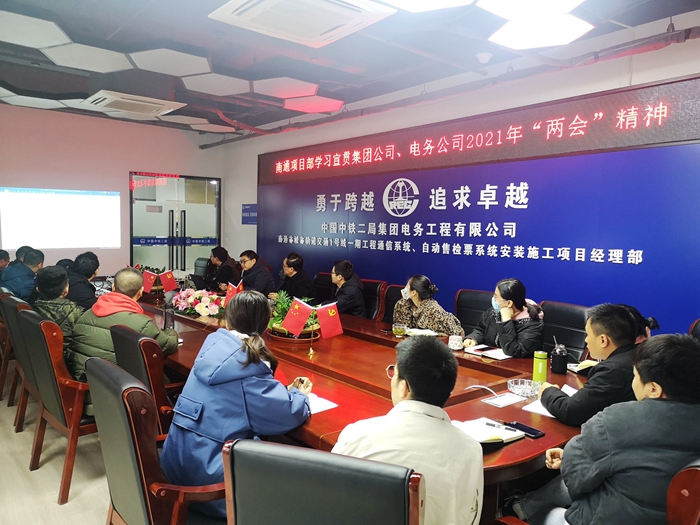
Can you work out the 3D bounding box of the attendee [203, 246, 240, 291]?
[{"bbox_3d":[-1.785,0.434,7.380,0.780,1.290,0.550,0,4,-22],"label":"attendee"}]

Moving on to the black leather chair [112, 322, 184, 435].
[{"bbox_3d":[-0.926,0.843,2.956,0.640,1.060,0.600,-2,5,-41],"label":"black leather chair"}]

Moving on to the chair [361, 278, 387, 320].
[{"bbox_3d":[0.061,0.715,6.158,0.660,1.050,0.610,-2,5,-39],"label":"chair"}]

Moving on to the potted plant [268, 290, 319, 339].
[{"bbox_3d":[-0.445,0.417,4.340,0.400,0.370,0.400,1,4,0],"label":"potted plant"}]

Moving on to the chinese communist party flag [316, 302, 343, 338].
[{"bbox_3d":[-0.140,0.402,3.780,0.165,0.230,0.030,3,4,27],"label":"chinese communist party flag"}]

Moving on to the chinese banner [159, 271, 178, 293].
[{"bbox_3d":[-2.001,0.209,6.020,0.150,0.215,0.030,1,4,-6],"label":"chinese banner"}]

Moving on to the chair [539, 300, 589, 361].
[{"bbox_3d":[1.595,0.869,4.280,0.660,1.050,0.610,-2,5,-39],"label":"chair"}]

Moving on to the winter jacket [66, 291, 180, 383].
[{"bbox_3d":[-1.442,0.532,3.452,0.620,0.660,0.540,3,4,30],"label":"winter jacket"}]

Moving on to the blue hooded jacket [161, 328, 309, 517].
[{"bbox_3d":[-0.472,0.622,2.297,0.600,0.750,0.550,-2,5,-39],"label":"blue hooded jacket"}]

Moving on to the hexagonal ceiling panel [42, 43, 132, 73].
[{"bbox_3d":[-2.366,-1.877,4.970,0.800,0.060,0.710,-2,5,-40],"label":"hexagonal ceiling panel"}]

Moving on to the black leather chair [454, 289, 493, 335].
[{"bbox_3d":[0.980,0.808,5.027,0.610,1.050,0.660,5,5,42],"label":"black leather chair"}]

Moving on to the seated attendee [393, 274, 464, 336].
[{"bbox_3d":[0.683,0.716,4.866,0.720,1.250,0.570,0,4,-17],"label":"seated attendee"}]

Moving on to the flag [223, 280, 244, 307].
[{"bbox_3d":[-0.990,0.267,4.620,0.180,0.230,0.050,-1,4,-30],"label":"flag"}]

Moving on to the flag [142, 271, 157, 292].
[{"bbox_3d":[-2.053,0.200,5.600,0.155,0.235,0.030,-1,4,-25],"label":"flag"}]

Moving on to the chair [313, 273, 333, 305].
[{"bbox_3d":[-0.429,0.661,6.040,0.640,1.060,0.600,-2,5,-41],"label":"chair"}]

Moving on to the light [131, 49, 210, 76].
[{"bbox_3d":[-1.491,-1.704,4.600,0.730,0.060,0.690,-2,5,-41],"label":"light"}]

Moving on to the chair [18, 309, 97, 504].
[{"bbox_3d":[-1.631,0.804,3.377,0.640,1.060,0.610,-2,5,-41],"label":"chair"}]

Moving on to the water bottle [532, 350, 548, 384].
[{"bbox_3d":[1.075,0.595,3.080,0.072,0.200,0.072,3,4,18],"label":"water bottle"}]

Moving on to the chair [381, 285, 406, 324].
[{"bbox_3d":[0.392,0.740,4.995,0.640,1.060,0.600,-2,5,-41],"label":"chair"}]

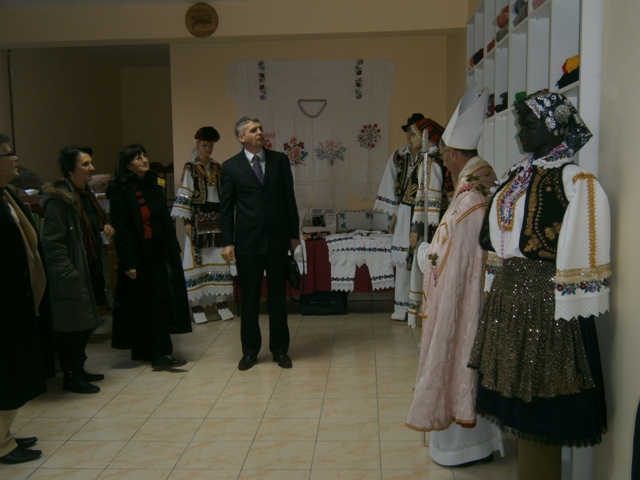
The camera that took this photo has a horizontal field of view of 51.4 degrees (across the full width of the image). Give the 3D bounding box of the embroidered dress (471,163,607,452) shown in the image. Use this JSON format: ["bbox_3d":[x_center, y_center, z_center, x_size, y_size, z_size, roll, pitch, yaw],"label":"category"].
[{"bbox_3d":[0.771,0.187,2.356,0.450,0.965,0.540,-3,6,-21],"label":"embroidered dress"}]

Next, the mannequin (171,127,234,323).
[{"bbox_3d":[-1.114,-0.155,6.480,0.680,1.870,0.420,-2,6,-14],"label":"mannequin"}]

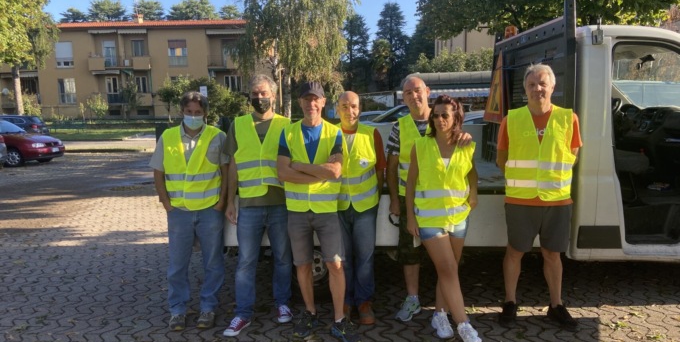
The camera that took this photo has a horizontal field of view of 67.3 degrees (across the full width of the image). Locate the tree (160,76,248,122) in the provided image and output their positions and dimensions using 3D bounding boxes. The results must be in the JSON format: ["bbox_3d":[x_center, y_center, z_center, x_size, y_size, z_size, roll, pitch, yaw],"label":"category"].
[{"bbox_3d":[-8.756,-4.620,33.000,5.200,2.900,4.200,-1,7,0],"label":"tree"}]

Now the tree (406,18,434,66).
[{"bbox_3d":[8.937,-11.061,56.000,4.200,11.200,4.200,-1,7,0],"label":"tree"}]

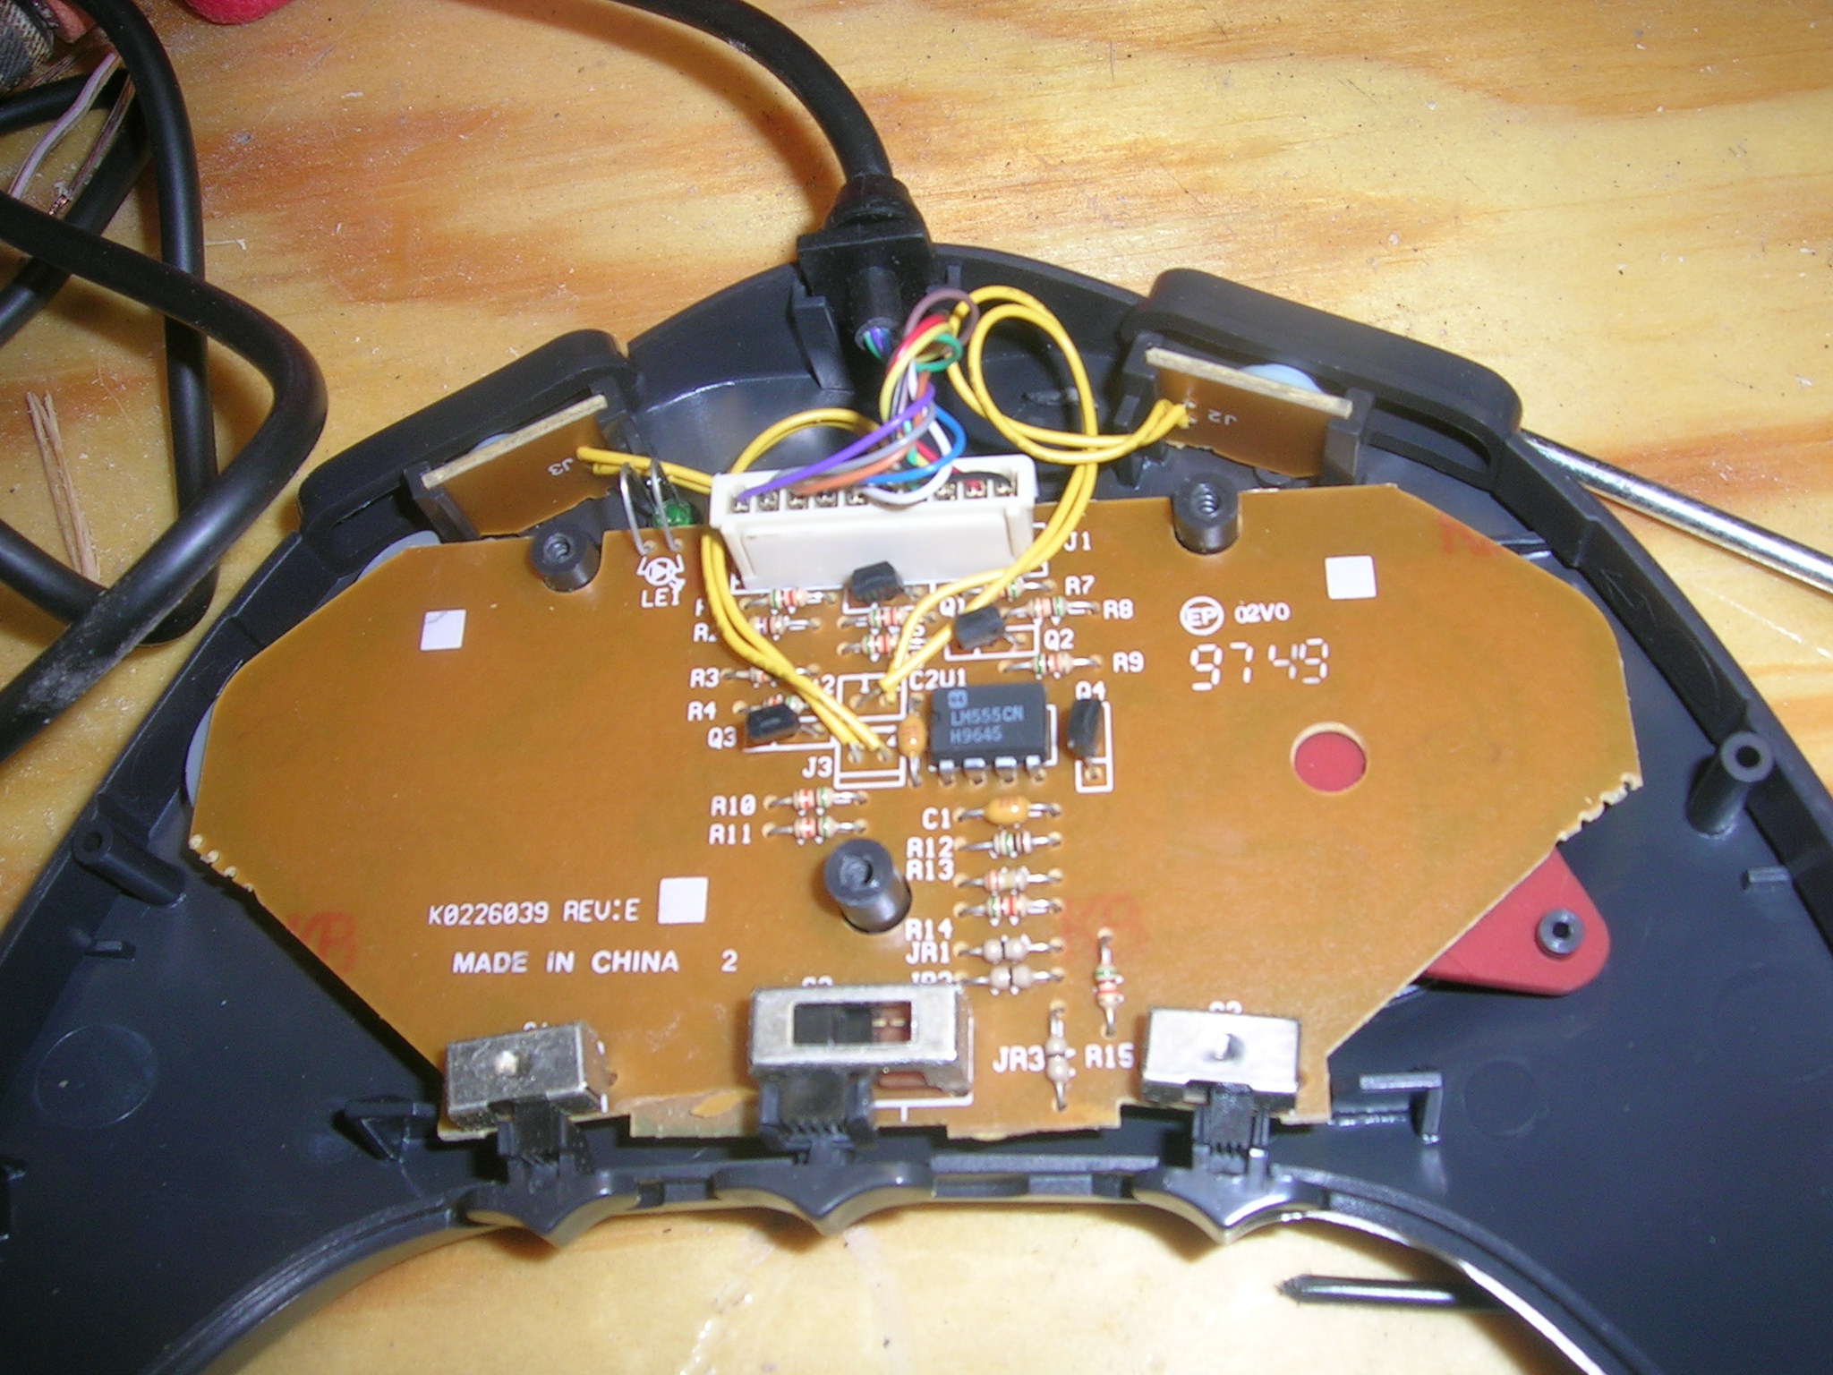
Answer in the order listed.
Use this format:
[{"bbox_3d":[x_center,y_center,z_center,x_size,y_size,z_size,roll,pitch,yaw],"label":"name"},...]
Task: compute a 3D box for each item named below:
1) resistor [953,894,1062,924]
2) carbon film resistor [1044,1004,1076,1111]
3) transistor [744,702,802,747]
[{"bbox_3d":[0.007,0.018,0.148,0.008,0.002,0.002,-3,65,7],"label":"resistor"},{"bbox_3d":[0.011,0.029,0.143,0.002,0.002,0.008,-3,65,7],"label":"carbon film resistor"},{"bbox_3d":[-0.012,0.003,0.154,0.004,0.004,0.002,-14,64,3],"label":"transistor"}]

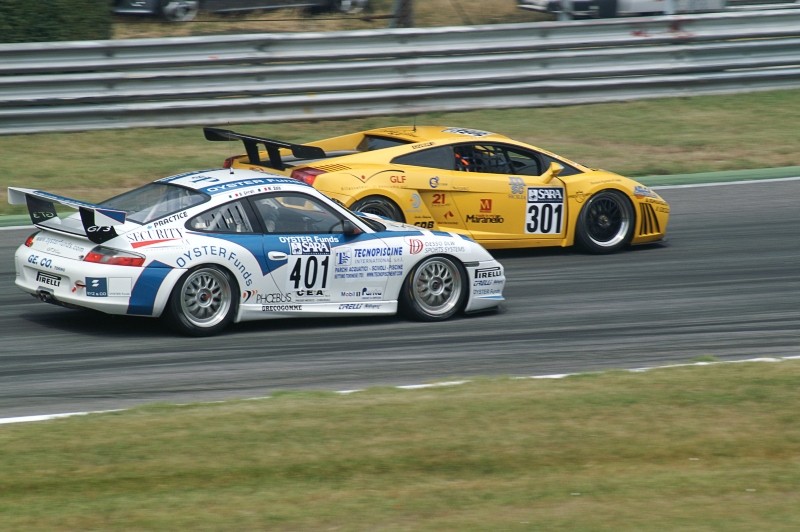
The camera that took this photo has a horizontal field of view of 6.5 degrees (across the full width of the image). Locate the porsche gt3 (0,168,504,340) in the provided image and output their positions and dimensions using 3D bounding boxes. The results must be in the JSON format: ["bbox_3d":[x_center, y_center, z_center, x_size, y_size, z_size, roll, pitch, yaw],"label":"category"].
[{"bbox_3d":[-1.134,-0.191,59.865,4.450,1.260,1.790,-3,9,-34],"label":"porsche gt3"}]

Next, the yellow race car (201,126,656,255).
[{"bbox_3d":[0.410,-0.753,65.252,4.360,1.150,1.930,-3,9,-32],"label":"yellow race car"}]

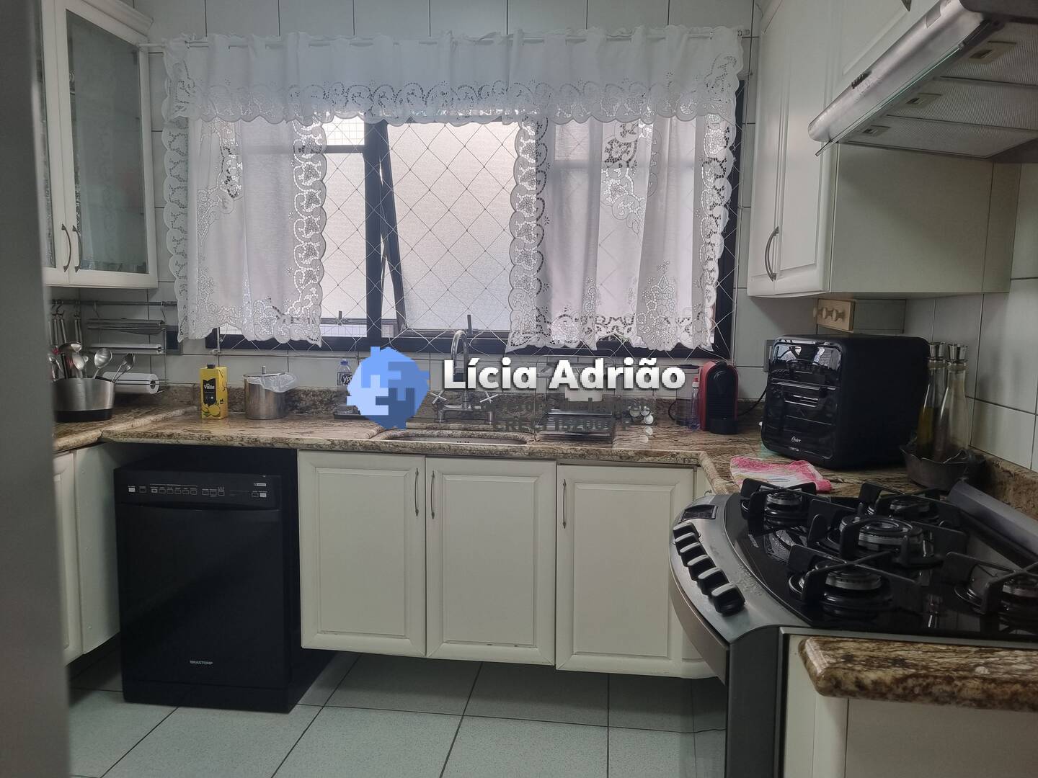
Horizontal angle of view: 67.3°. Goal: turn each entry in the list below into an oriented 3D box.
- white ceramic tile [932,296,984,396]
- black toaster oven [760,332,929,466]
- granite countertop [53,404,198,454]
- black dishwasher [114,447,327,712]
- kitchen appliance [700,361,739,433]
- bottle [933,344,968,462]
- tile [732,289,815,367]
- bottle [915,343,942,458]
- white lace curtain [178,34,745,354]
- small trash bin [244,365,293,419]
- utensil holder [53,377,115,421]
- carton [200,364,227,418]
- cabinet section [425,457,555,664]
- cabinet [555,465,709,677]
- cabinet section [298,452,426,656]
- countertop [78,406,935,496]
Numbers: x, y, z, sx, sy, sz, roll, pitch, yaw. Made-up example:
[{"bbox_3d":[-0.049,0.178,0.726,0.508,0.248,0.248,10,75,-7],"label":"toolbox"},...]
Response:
[{"bbox_3d":[1.230,-0.145,2.203,0.010,0.308,0.302,1,7,7],"label":"white ceramic tile"},{"bbox_3d":[1.000,0.027,2.416,0.329,0.374,0.324,-2,7,-22],"label":"black toaster oven"},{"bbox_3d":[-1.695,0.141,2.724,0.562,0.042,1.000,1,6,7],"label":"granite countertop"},{"bbox_3d":[-1.055,0.663,2.979,0.602,0.837,0.610,1,7,7],"label":"black dishwasher"},{"bbox_3d":[0.731,0.034,2.856,0.125,0.256,0.250,1,6,6],"label":"kitchen appliance"},{"bbox_3d":[1.115,0.054,2.004,0.080,0.335,0.080,1,6,6],"label":"bottle"},{"bbox_3d":[0.970,-0.229,2.946,0.300,0.300,0.010,1,6,6],"label":"tile"},{"bbox_3d":[1.096,0.048,2.076,0.080,0.335,0.080,1,6,6],"label":"bottle"},{"bbox_3d":[-0.315,-0.757,3.027,2.230,1.180,0.090,1,7,7],"label":"white lace curtain"},{"bbox_3d":[-1.020,0.013,3.152,0.175,0.205,0.168,1,7,7],"label":"small trash bin"},{"bbox_3d":[-1.708,0.038,3.067,0.208,0.157,0.200,1,7,7],"label":"utensil holder"},{"bbox_3d":[-1.216,0.009,3.119,0.075,0.213,0.070,1,7,7],"label":"carton"},{"bbox_3d":[-0.069,0.564,2.876,0.450,0.710,0.450,1,6,6],"label":"cabinet section"},{"bbox_3d":[0.389,0.586,2.866,0.475,0.727,0.500,1,7,7],"label":"cabinet"},{"bbox_3d":[-0.516,0.549,2.926,0.450,0.710,0.450,1,6,6],"label":"cabinet section"},{"bbox_3d":[-0.098,0.197,2.498,2.665,0.040,1.088,1,6,7],"label":"countertop"}]

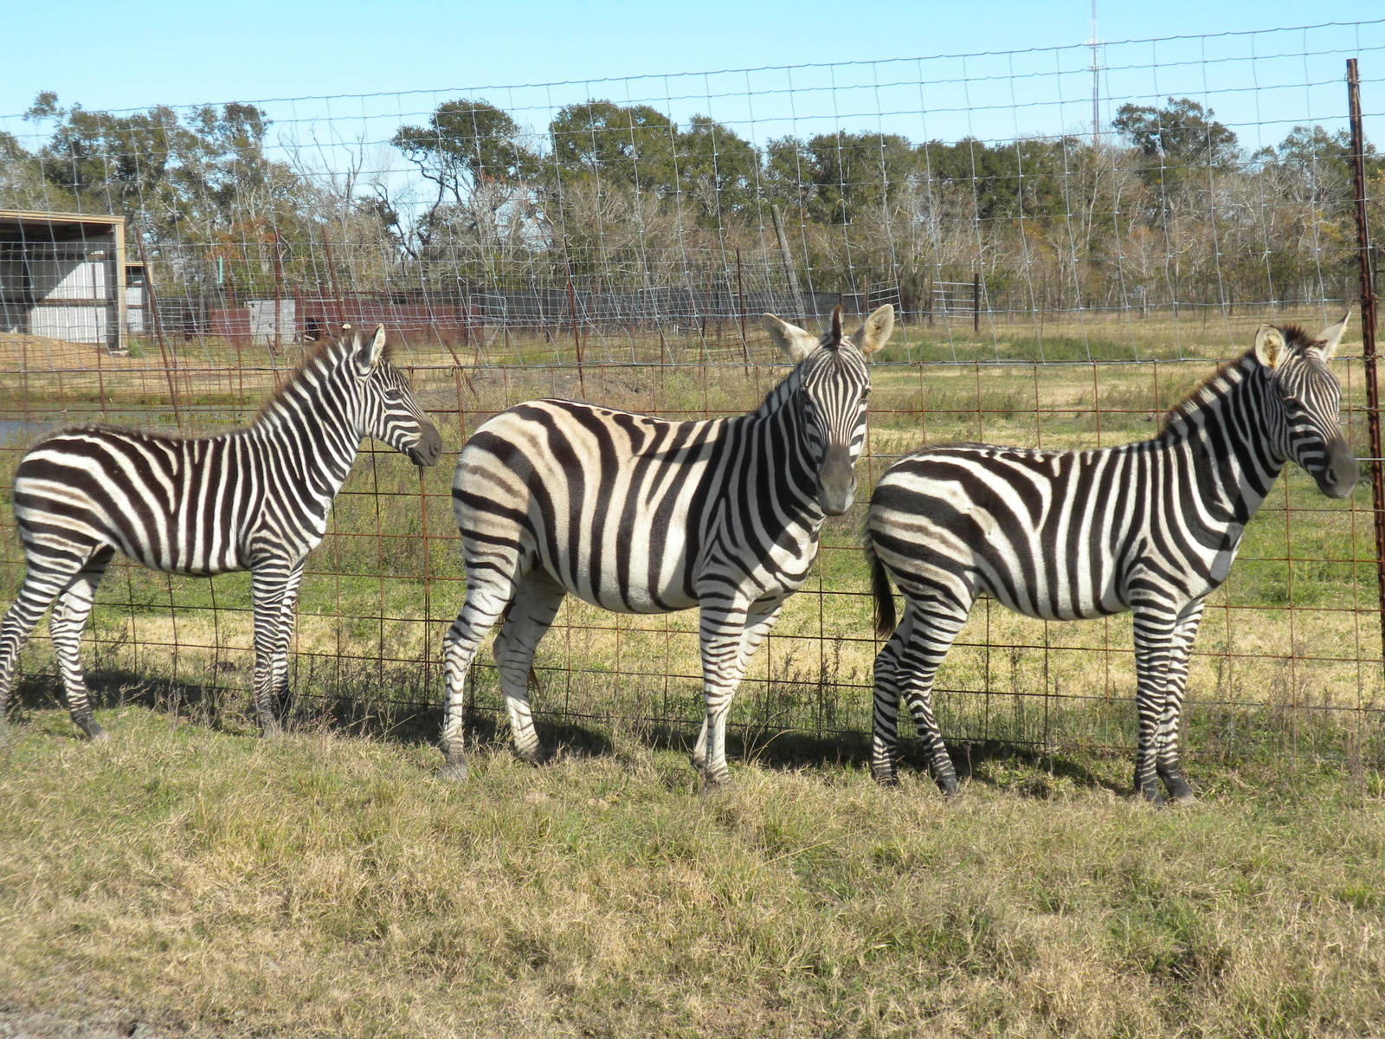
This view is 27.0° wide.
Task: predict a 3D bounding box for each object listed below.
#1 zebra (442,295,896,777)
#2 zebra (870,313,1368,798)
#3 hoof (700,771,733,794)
[{"bbox_3d":[-0.096,0.071,9.241,1.561,1.510,0.561,1,5,27],"label":"zebra"},{"bbox_3d":[1.239,0.090,8.670,1.479,1.448,0.439,1,5,26],"label":"zebra"},{"bbox_3d":[0.077,0.830,9.109,0.117,0.073,0.092,1,5,28],"label":"hoof"}]

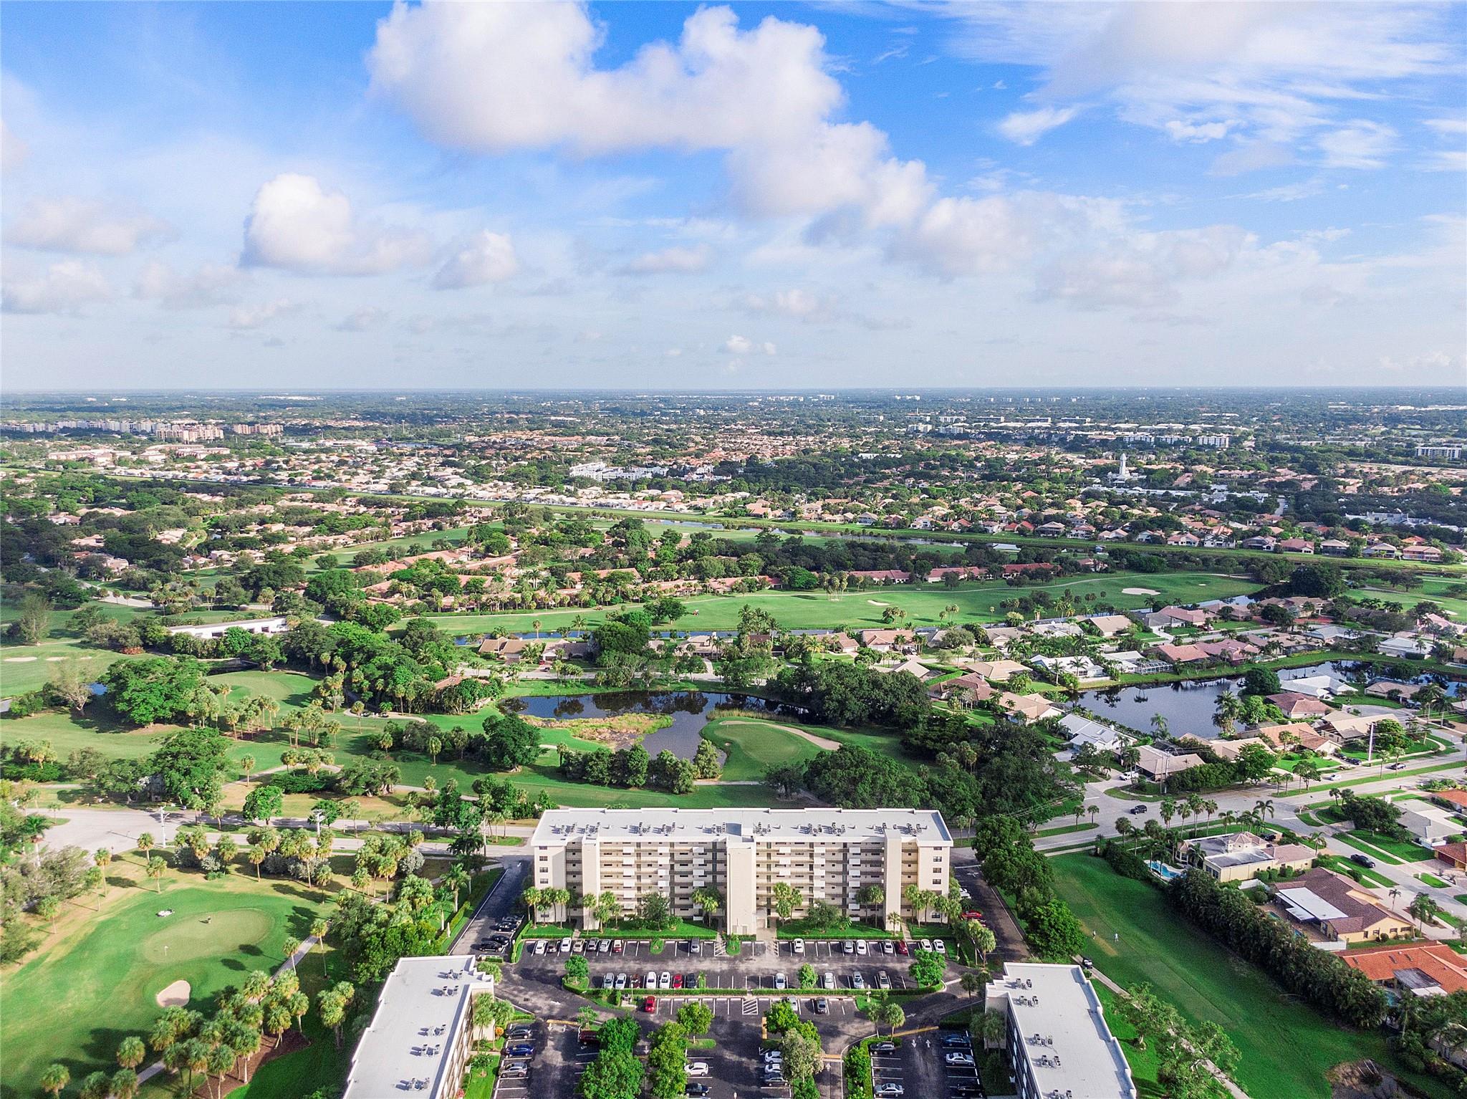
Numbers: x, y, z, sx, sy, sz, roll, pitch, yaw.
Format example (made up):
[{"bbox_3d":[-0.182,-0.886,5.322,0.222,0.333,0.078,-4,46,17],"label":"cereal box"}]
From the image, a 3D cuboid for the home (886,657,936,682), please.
[{"bbox_3d":[70.270,50.390,416.460,17.000,5.200,19.000,6,11,33],"label":"home"}]

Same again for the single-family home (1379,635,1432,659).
[{"bbox_3d":[301.676,43.452,456.546,20.000,5.600,18.500,-9,13,-42],"label":"single-family home"}]

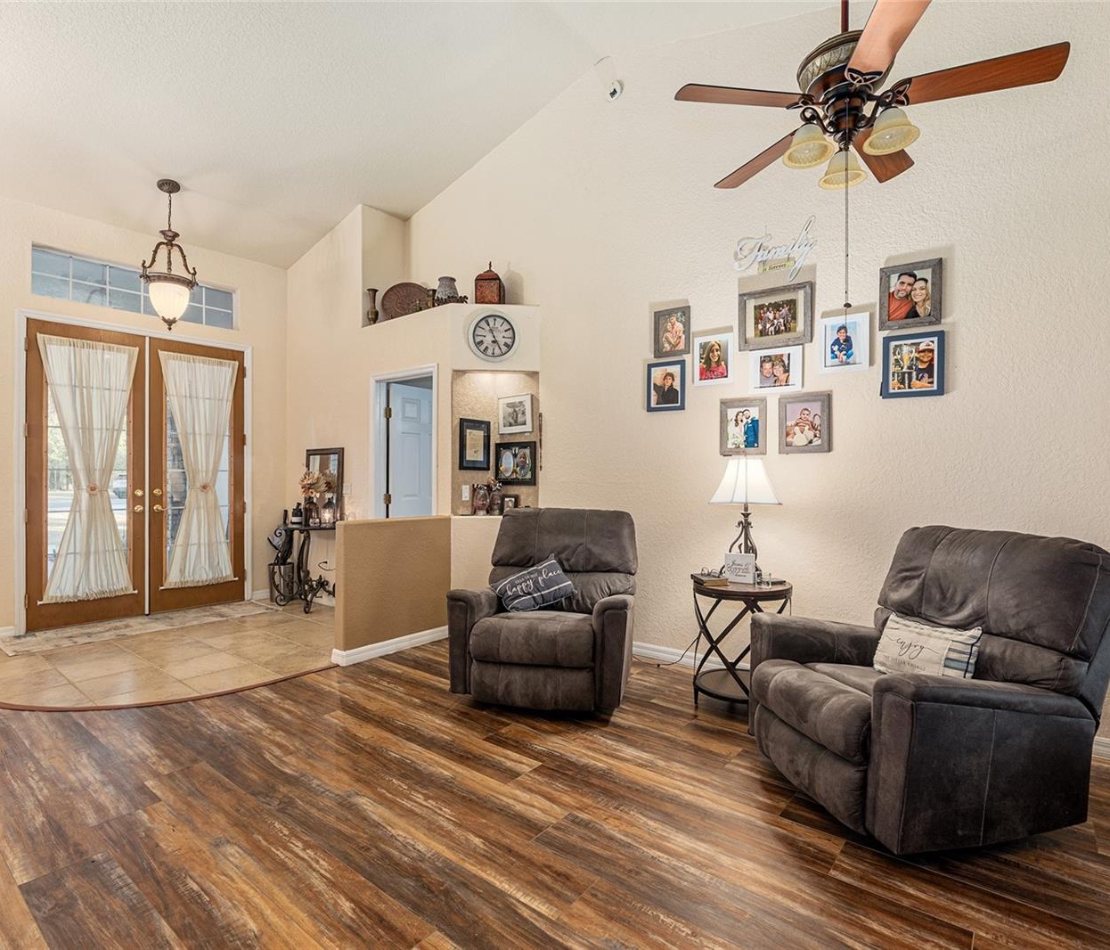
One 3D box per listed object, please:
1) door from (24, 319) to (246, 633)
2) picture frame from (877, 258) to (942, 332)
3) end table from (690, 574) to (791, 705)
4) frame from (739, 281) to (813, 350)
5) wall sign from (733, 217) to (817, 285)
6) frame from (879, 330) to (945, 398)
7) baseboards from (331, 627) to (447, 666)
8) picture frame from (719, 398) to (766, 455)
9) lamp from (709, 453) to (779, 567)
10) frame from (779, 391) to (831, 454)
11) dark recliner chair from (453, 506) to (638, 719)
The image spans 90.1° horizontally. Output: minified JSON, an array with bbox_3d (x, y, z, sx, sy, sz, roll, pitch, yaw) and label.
[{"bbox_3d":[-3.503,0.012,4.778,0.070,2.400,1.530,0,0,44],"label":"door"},{"bbox_3d":[1.795,-0.905,2.800,0.265,0.324,0.030,0,0,37],"label":"picture frame"},{"bbox_3d":[1.003,0.901,2.970,0.530,0.648,0.530,0,0,37],"label":"end table"},{"bbox_3d":[1.281,-0.910,3.232,0.406,0.348,0.030,0,0,37],"label":"frame"},{"bbox_3d":[1.278,-1.272,3.239,0.455,0.345,0.020,0,0,37],"label":"wall sign"},{"bbox_3d":[1.823,-0.553,2.820,0.265,0.322,0.030,0,0,37],"label":"frame"},{"bbox_3d":[-1.120,1.179,3.920,0.130,0.093,0.890,0,0,39],"label":"baseboards"},{"bbox_3d":[1.138,-0.289,3.341,0.279,0.344,0.030,0,0,37],"label":"picture frame"},{"bbox_3d":[1.045,0.235,3.060,0.375,0.685,0.375,0,0,37],"label":"lamp"},{"bbox_3d":[1.412,-0.290,3.133,0.267,0.335,0.030,0,0,37],"label":"frame"},{"bbox_3d":[-0.016,0.725,3.378,0.920,1.010,0.970,0,0,13],"label":"dark recliner chair"}]

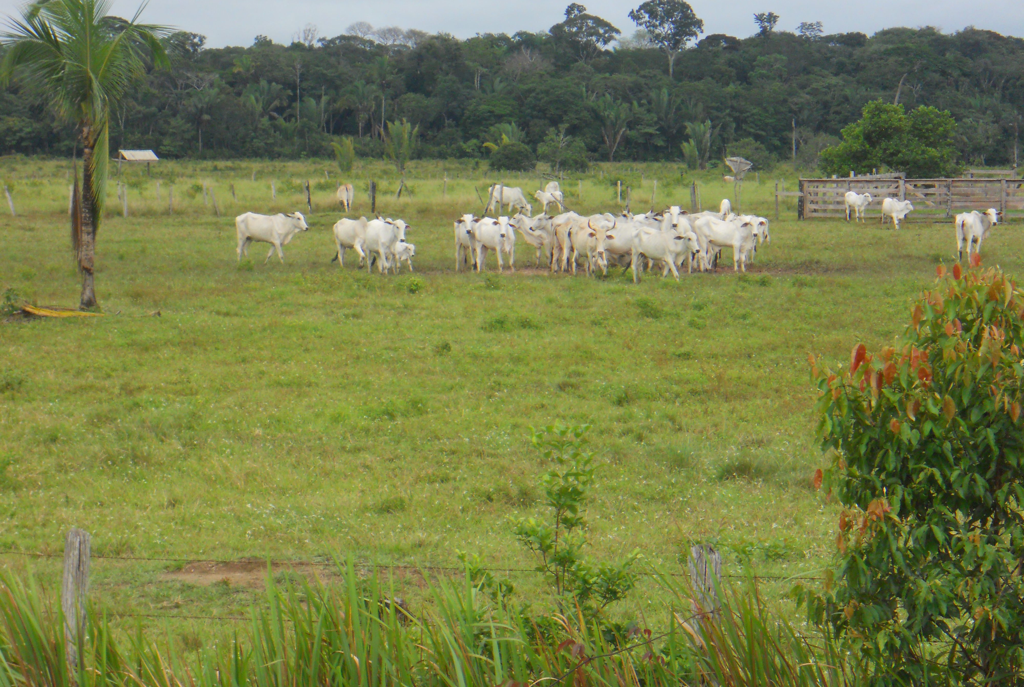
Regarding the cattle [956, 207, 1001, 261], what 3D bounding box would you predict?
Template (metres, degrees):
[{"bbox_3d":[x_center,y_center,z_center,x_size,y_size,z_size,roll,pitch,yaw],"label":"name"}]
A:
[{"bbox_3d":[13.277,-3.089,118.000,0.650,1.550,1.900,1,3,22],"label":"cattle"}]

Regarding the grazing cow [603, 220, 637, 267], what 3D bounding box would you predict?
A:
[{"bbox_3d":[2.953,-2.672,112.000,2.000,1.480,0.580,0,3,-5],"label":"grazing cow"}]

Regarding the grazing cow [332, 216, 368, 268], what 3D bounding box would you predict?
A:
[{"bbox_3d":[-4.319,-2.883,118.000,2.000,1.480,0.550,1,3,25],"label":"grazing cow"}]

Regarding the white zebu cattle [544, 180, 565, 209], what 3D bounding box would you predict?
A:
[{"bbox_3d":[2.069,-7.433,208.000,0.650,1.400,2.000,0,3,-8],"label":"white zebu cattle"}]

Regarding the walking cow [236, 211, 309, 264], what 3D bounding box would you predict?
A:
[{"bbox_3d":[-6.885,-3.046,119.000,2.080,1.490,0.550,1,3,13],"label":"walking cow"}]

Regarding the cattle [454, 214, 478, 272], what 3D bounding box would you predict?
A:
[{"bbox_3d":[-1.228,-2.738,112.500,0.550,1.520,2.000,-1,3,-20],"label":"cattle"}]

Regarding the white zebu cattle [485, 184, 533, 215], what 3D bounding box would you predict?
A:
[{"bbox_3d":[-0.094,-6.761,195.000,2.000,1.420,0.550,0,3,8],"label":"white zebu cattle"}]

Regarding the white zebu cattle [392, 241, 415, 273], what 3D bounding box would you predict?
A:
[{"bbox_3d":[-2.790,-2.187,105.800,0.340,0.800,1.100,-2,3,-32],"label":"white zebu cattle"}]

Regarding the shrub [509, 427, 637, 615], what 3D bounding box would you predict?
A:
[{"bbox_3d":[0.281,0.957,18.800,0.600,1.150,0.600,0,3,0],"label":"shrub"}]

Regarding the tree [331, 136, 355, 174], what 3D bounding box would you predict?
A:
[{"bbox_3d":[-17.934,-19.974,440.000,2.600,4.100,2.500,0,3,0],"label":"tree"}]

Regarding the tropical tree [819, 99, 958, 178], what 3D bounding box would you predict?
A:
[{"bbox_3d":[27.324,-14.430,300.000,9.900,6.400,8.500,0,3,0],"label":"tropical tree"}]

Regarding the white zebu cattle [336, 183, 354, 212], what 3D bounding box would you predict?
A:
[{"bbox_3d":[-8.136,-7.102,202.000,0.650,1.400,2.000,-1,3,-14],"label":"white zebu cattle"}]

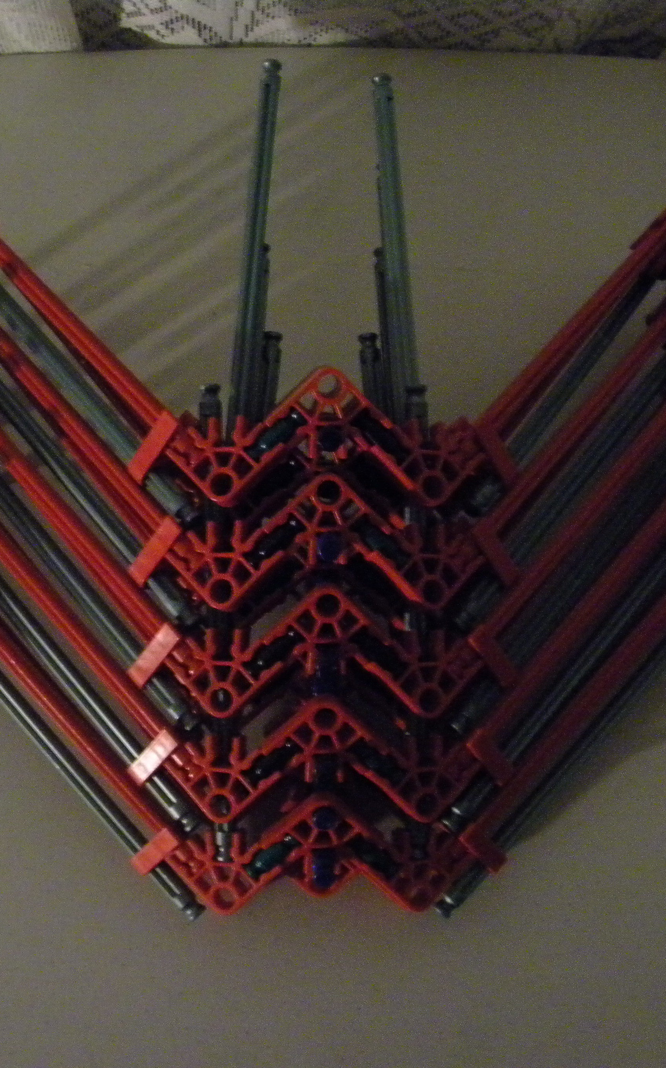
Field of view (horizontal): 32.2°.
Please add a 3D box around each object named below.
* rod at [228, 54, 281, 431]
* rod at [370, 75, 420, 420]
[{"bbox_3d":[-0.023,-0.083,0.334,0.006,0.006,0.129,4,74,1],"label":"rod"},{"bbox_3d":[0.020,-0.080,0.336,0.006,0.006,0.129,-4,72,-1],"label":"rod"}]

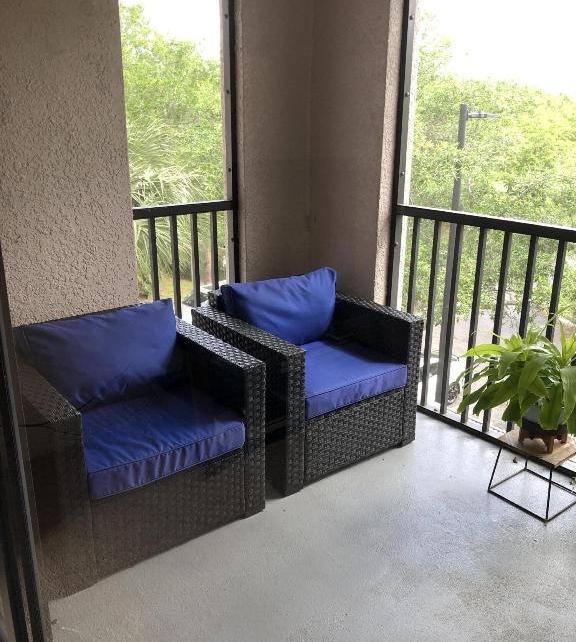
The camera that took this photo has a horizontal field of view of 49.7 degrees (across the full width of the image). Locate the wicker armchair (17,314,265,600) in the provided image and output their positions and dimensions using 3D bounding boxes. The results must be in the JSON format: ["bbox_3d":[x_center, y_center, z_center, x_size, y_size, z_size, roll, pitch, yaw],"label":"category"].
[{"bbox_3d":[-0.611,0.392,2.364,0.767,0.674,0.732,-13,22,-36],"label":"wicker armchair"}]

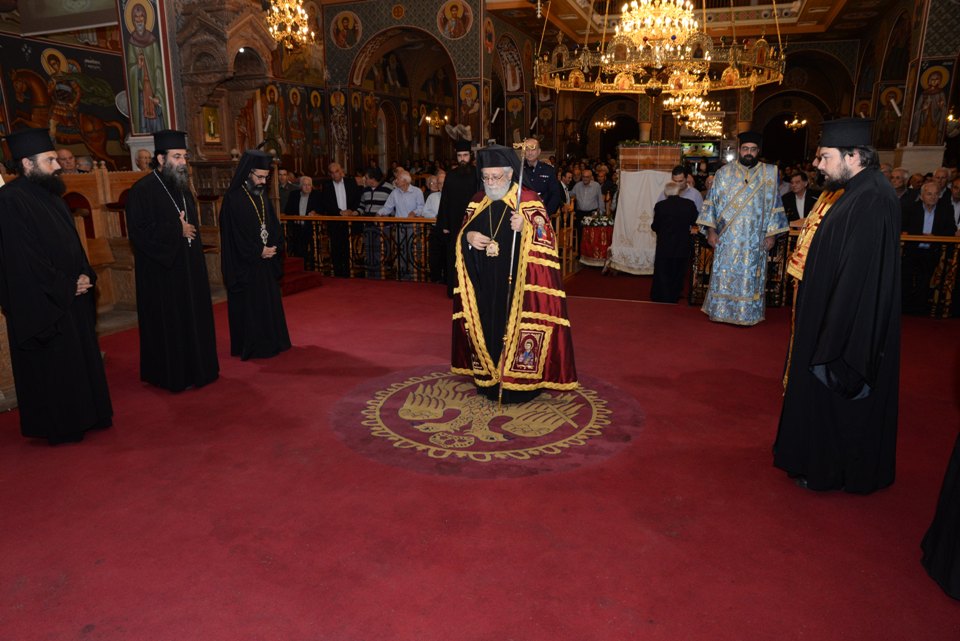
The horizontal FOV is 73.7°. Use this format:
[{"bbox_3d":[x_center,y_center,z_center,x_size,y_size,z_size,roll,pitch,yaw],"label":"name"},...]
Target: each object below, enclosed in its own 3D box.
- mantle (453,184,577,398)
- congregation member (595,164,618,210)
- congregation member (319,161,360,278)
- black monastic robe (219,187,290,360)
[{"bbox_3d":[0.237,-0.224,4.654,0.870,1.529,0.570,6,16,20],"label":"mantle"},{"bbox_3d":[2.070,-1.663,10.517,0.520,1.730,0.360,3,15,12],"label":"congregation member"},{"bbox_3d":[-1.955,-1.304,8.957,0.580,1.770,0.450,0,14,-2],"label":"congregation member"},{"bbox_3d":[-1.907,-0.418,5.468,0.480,1.430,0.580,7,16,25],"label":"black monastic robe"}]

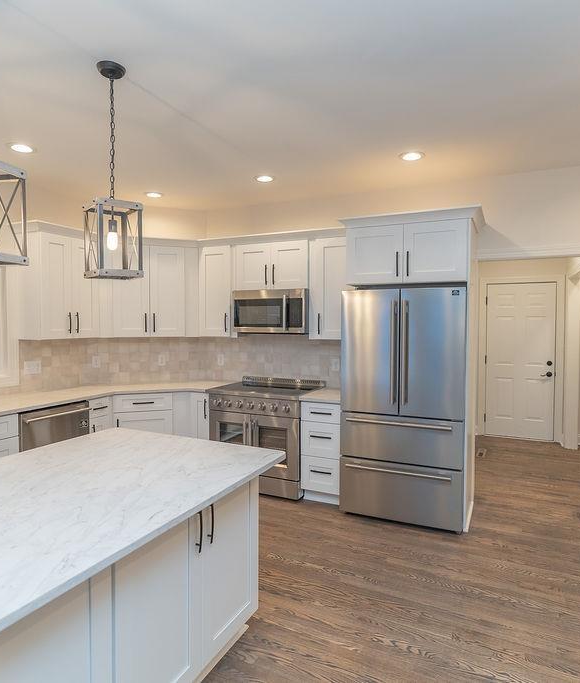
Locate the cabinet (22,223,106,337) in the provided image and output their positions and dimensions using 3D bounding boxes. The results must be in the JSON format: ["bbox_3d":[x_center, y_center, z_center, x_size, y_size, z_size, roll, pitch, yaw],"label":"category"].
[{"bbox_3d":[-2.093,-0.515,4.145,0.342,0.976,0.639,1,2,25],"label":"cabinet"}]

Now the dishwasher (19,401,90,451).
[{"bbox_3d":[-2.091,0.937,3.699,0.649,0.866,0.614,1,2,25],"label":"dishwasher"}]

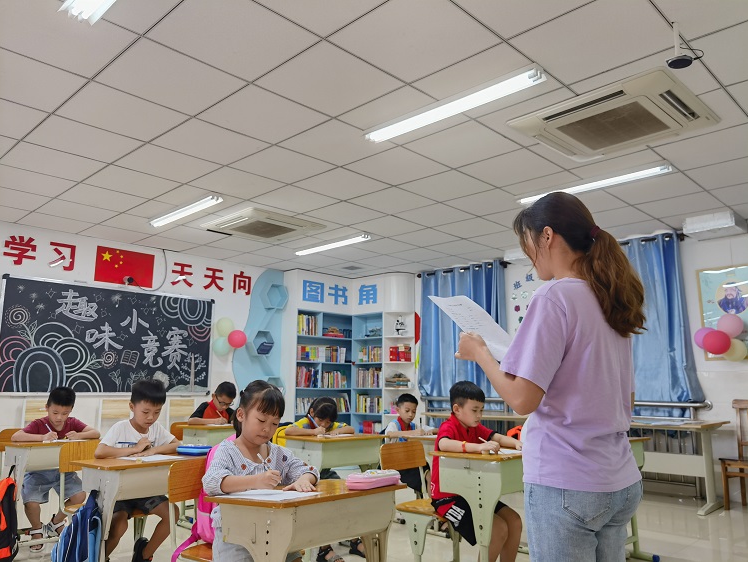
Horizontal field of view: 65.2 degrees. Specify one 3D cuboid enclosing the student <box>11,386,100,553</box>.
[{"bbox_3d":[-2.302,1.292,4.226,0.560,1.030,0.560,-9,-13,43],"label":"student"}]

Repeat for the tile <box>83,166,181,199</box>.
[{"bbox_3d":[-1.966,-0.795,4.756,0.600,0.020,0.600,-9,-13,43],"label":"tile"}]

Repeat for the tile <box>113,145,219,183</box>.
[{"bbox_3d":[-1.526,-0.862,4.346,0.600,0.020,0.600,-9,-13,43],"label":"tile"}]

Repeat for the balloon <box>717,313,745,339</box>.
[{"bbox_3d":[3.326,0.428,5.448,0.220,0.240,0.220,-9,-14,44],"label":"balloon"}]

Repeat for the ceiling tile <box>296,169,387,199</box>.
[{"bbox_3d":[-0.259,-0.781,4.774,0.600,0.020,0.600,-9,-14,44],"label":"ceiling tile"}]

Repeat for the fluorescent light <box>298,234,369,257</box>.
[{"bbox_3d":[-0.483,-0.427,6.743,1.200,0.065,0.130,-9,-13,44],"label":"fluorescent light"}]

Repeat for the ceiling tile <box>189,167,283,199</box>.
[{"bbox_3d":[-1.112,-0.791,4.772,0.600,0.020,0.600,-9,-14,44],"label":"ceiling tile"}]

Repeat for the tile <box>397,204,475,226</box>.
[{"bbox_3d":[0.581,-0.625,5.617,0.600,0.020,0.600,-9,-14,44],"label":"tile"}]

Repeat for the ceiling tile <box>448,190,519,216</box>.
[{"bbox_3d":[1.008,-0.703,5.232,0.600,0.015,0.600,-9,-13,44],"label":"ceiling tile"}]

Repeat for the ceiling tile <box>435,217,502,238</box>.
[{"bbox_3d":[0.997,-0.564,6.069,0.600,0.015,0.600,-9,-13,44],"label":"ceiling tile"}]

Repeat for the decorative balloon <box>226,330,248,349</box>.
[{"bbox_3d":[-1.764,0.758,7.575,0.235,0.235,0.235,0,-9,0],"label":"decorative balloon"}]

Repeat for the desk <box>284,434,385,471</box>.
[{"bbox_3d":[-0.280,1.469,4.178,0.440,0.700,0.610,-9,-14,44],"label":"desk"}]

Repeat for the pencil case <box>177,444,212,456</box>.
[{"bbox_3d":[-0.976,0.926,3.198,0.205,0.053,0.085,1,-10,-4],"label":"pencil case"}]

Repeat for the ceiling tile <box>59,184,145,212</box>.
[{"bbox_3d":[-2.405,-0.727,5.173,0.600,0.020,0.600,-9,-13,43],"label":"ceiling tile"}]

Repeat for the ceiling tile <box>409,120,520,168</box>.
[{"bbox_3d":[0.607,-0.916,3.937,0.600,0.020,0.600,-9,-14,44],"label":"ceiling tile"}]

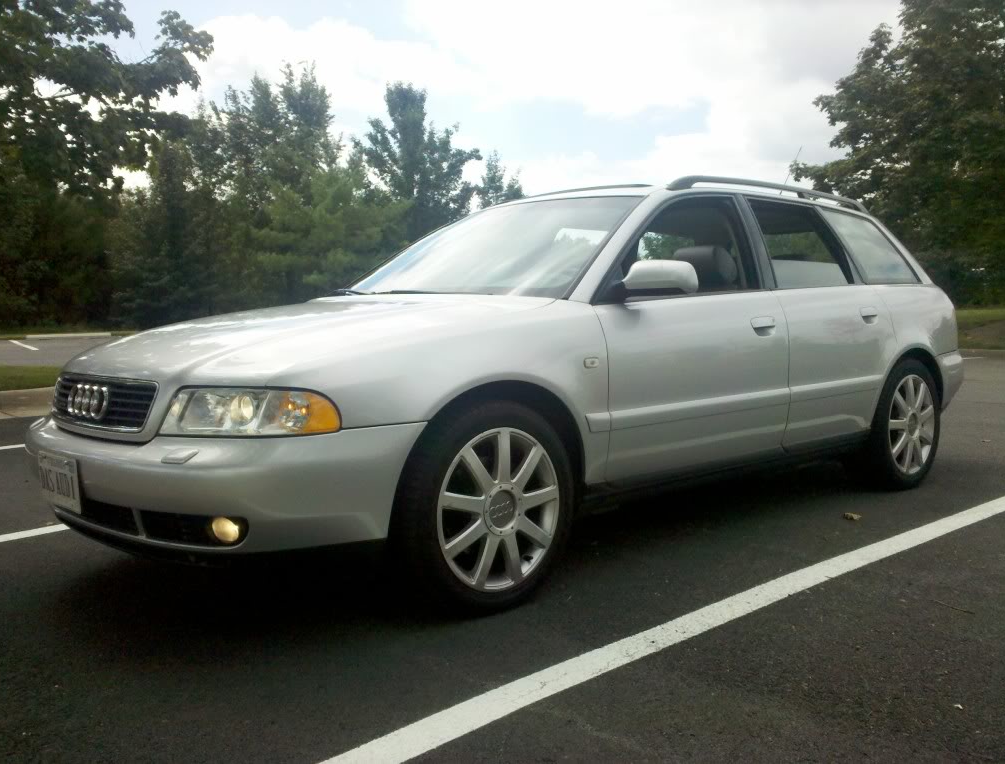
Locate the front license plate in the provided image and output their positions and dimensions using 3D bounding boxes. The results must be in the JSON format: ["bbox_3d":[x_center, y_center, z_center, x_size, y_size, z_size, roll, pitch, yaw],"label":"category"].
[{"bbox_3d":[-1.273,0.289,2.550,0.015,0.153,0.305,-10,10,-40],"label":"front license plate"}]

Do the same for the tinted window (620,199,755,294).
[{"bbox_3d":[0.651,-0.519,3.224,0.880,0.430,0.050,-5,-19,-41],"label":"tinted window"}]

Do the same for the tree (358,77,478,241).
[{"bbox_3d":[-3.664,-8.238,40.498,5.400,10.638,5.000,0,5,-5],"label":"tree"}]

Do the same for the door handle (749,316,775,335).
[{"bbox_3d":[0.979,-0.211,3.332,0.160,0.068,0.045,-5,7,-41],"label":"door handle"}]

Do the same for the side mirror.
[{"bbox_3d":[0.500,-0.336,2.825,0.130,0.125,0.210,-5,7,-41],"label":"side mirror"}]

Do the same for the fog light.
[{"bbox_3d":[-0.709,0.382,2.275,0.060,0.075,0.080,-5,7,-41],"label":"fog light"}]

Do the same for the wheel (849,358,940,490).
[{"bbox_3d":[1.908,0.196,4.322,0.634,0.634,0.225,-5,7,-41],"label":"wheel"}]

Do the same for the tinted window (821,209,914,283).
[{"bbox_3d":[1.753,-0.628,4.176,0.700,0.370,0.040,-5,-19,-41],"label":"tinted window"}]

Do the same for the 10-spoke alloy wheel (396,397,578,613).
[{"bbox_3d":[-0.069,0.354,2.622,0.634,0.634,0.225,-5,7,-42],"label":"10-spoke alloy wheel"}]

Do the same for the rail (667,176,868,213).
[{"bbox_3d":[1.226,-0.817,3.880,1.580,0.085,0.045,-5,7,-41],"label":"rail"}]

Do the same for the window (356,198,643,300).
[{"bbox_3d":[-0.069,-0.527,3.514,1.380,0.130,0.720,6,43,49],"label":"window"}]

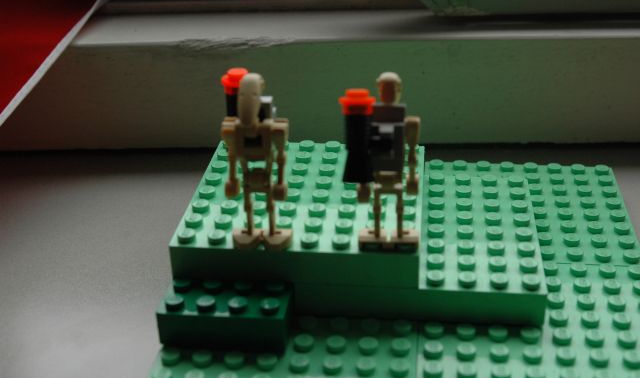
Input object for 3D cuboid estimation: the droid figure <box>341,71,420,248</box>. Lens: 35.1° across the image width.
[{"bbox_3d":[0.015,-0.005,0.244,0.018,0.046,0.015,2,28,6],"label":"droid figure"}]

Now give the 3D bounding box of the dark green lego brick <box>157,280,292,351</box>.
[{"bbox_3d":[-0.023,0.031,0.257,0.032,0.011,0.016,2,28,6],"label":"dark green lego brick"}]

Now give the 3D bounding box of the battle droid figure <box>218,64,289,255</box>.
[{"bbox_3d":[-0.015,-0.008,0.252,0.018,0.046,0.015,2,28,6],"label":"battle droid figure"}]

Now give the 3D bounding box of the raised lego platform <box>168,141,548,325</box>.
[{"bbox_3d":[0.013,0.009,0.287,0.096,0.021,0.064,2,28,6],"label":"raised lego platform"}]

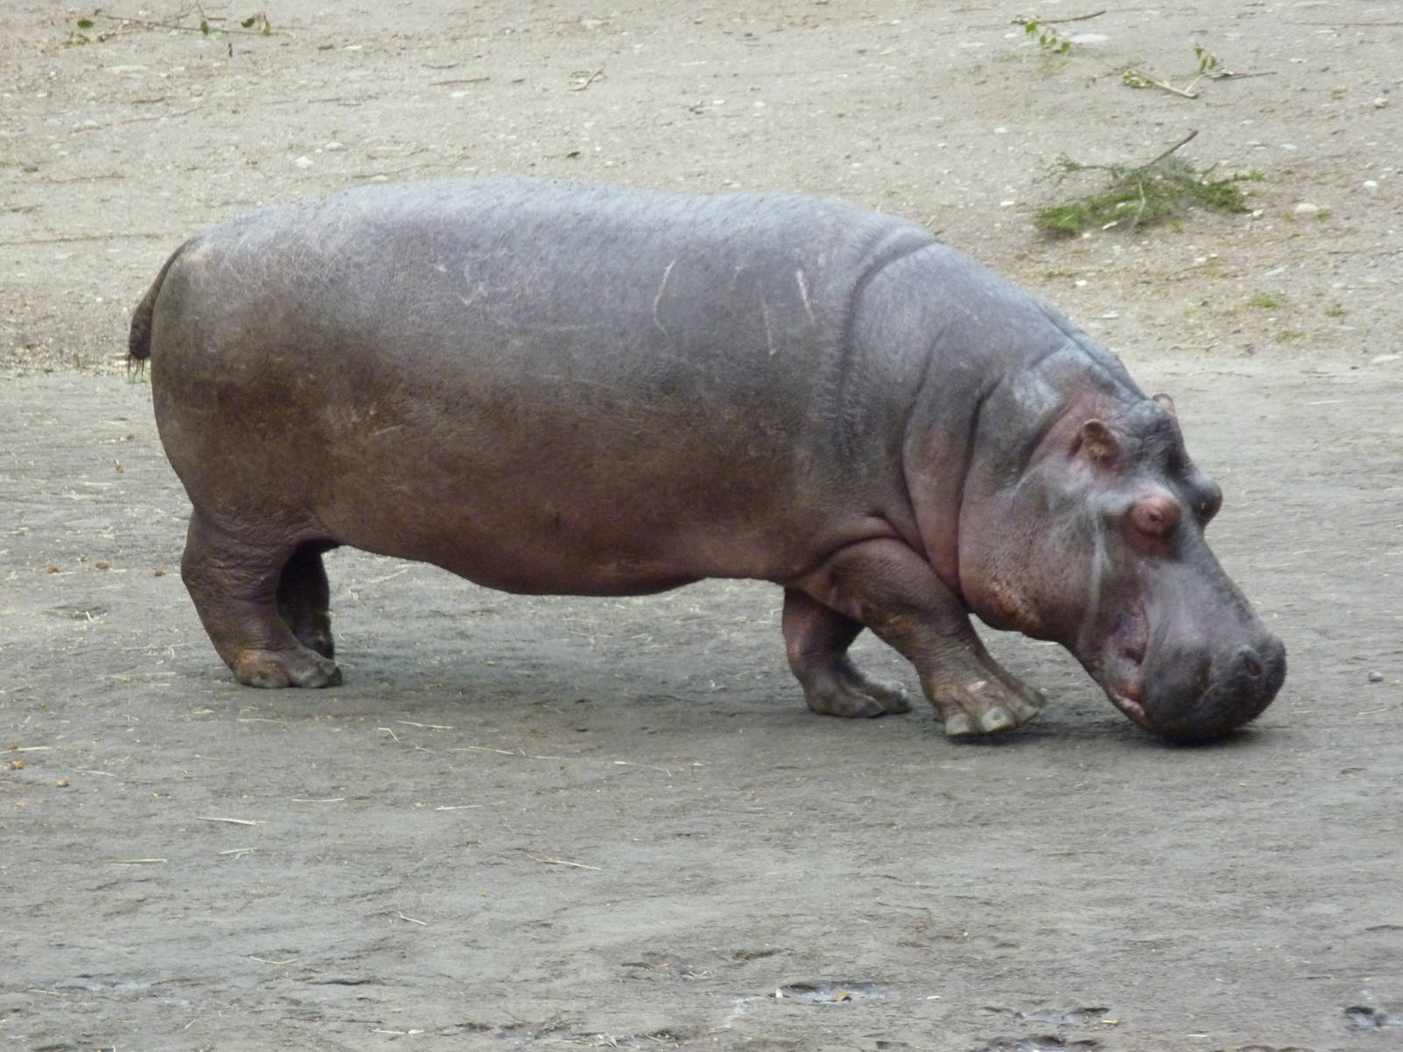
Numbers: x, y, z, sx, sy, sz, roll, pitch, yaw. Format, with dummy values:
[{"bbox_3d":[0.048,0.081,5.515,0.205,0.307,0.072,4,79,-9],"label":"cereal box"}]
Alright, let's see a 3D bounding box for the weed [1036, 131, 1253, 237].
[{"bbox_3d":[1.511,-1.167,41.500,0.740,0.240,0.580,0,8,0],"label":"weed"}]

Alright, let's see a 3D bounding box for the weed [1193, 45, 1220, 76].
[{"bbox_3d":[1.889,-1.743,45.500,0.100,0.110,0.085,0,8,0],"label":"weed"}]

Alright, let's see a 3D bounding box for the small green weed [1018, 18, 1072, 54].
[{"bbox_3d":[1.300,-1.854,46.000,0.205,0.125,0.150,0,8,0],"label":"small green weed"}]

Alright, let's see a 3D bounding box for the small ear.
[{"bbox_3d":[1.056,-0.228,32.350,0.100,0.115,0.060,-18,0,-25],"label":"small ear"}]

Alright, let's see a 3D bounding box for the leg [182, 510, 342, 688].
[{"bbox_3d":[-1.200,0.201,33.200,0.380,0.460,0.280,4,9,24],"label":"leg"}]

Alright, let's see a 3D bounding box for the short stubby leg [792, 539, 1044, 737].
[{"bbox_3d":[0.580,0.301,32.600,0.600,0.500,0.310,4,9,24],"label":"short stubby leg"}]

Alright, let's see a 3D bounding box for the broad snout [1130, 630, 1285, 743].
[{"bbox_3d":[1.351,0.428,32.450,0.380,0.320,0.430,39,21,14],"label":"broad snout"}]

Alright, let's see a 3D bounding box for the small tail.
[{"bbox_3d":[-1.507,-0.601,33.600,0.150,0.360,0.090,4,9,24],"label":"small tail"}]

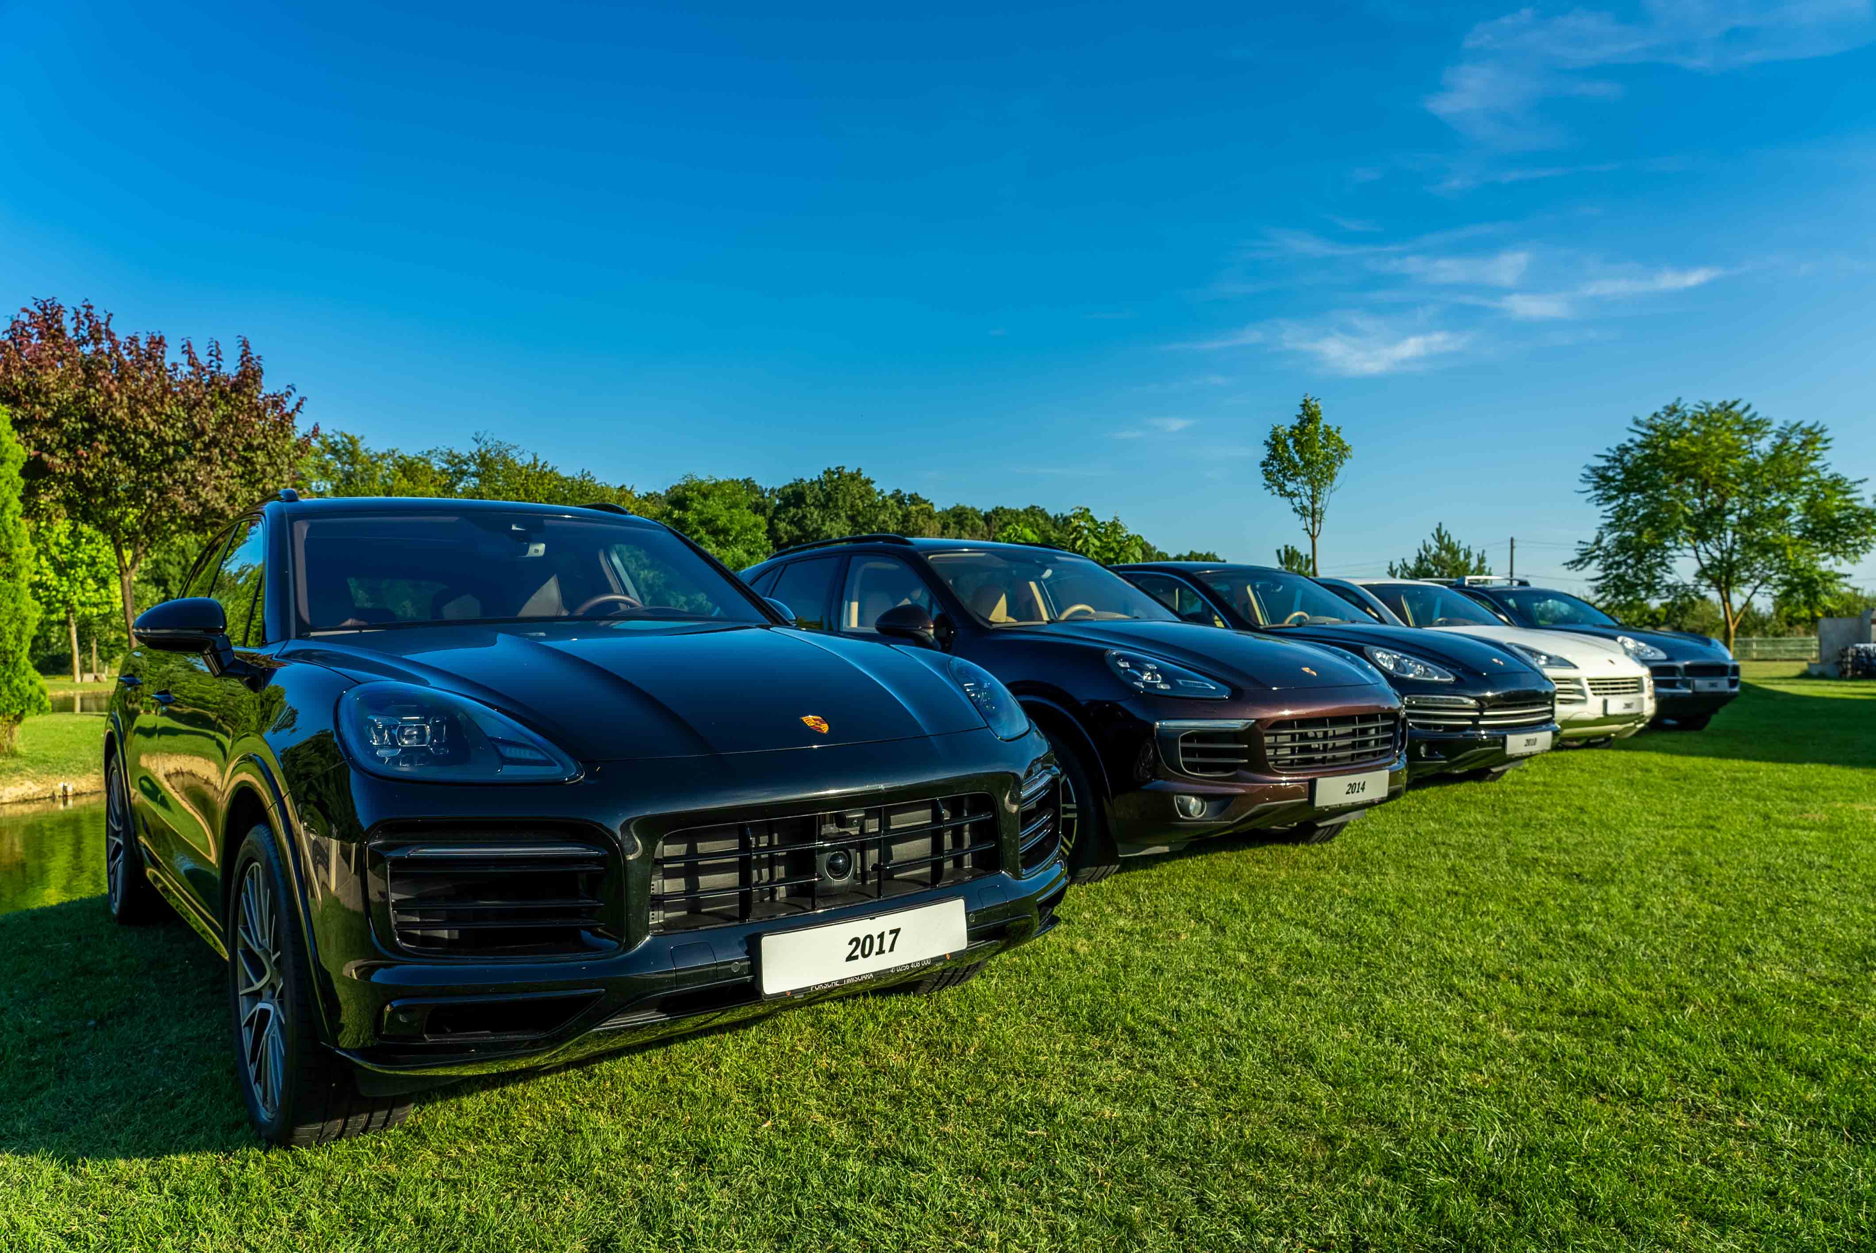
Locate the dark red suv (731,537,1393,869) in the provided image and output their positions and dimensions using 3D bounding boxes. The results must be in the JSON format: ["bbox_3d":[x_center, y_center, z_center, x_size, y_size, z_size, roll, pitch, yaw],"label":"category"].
[{"bbox_3d":[0.275,0.320,7.219,2.030,1.700,4.865,0,-1,-37],"label":"dark red suv"}]

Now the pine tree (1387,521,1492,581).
[{"bbox_3d":[12.862,-0.709,31.982,2.900,3.900,2.900,-1,-1,0],"label":"pine tree"}]

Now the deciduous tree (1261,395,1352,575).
[{"bbox_3d":[8.290,-1.950,27.971,2.050,6.430,2.050,-1,-1,0],"label":"deciduous tree"}]

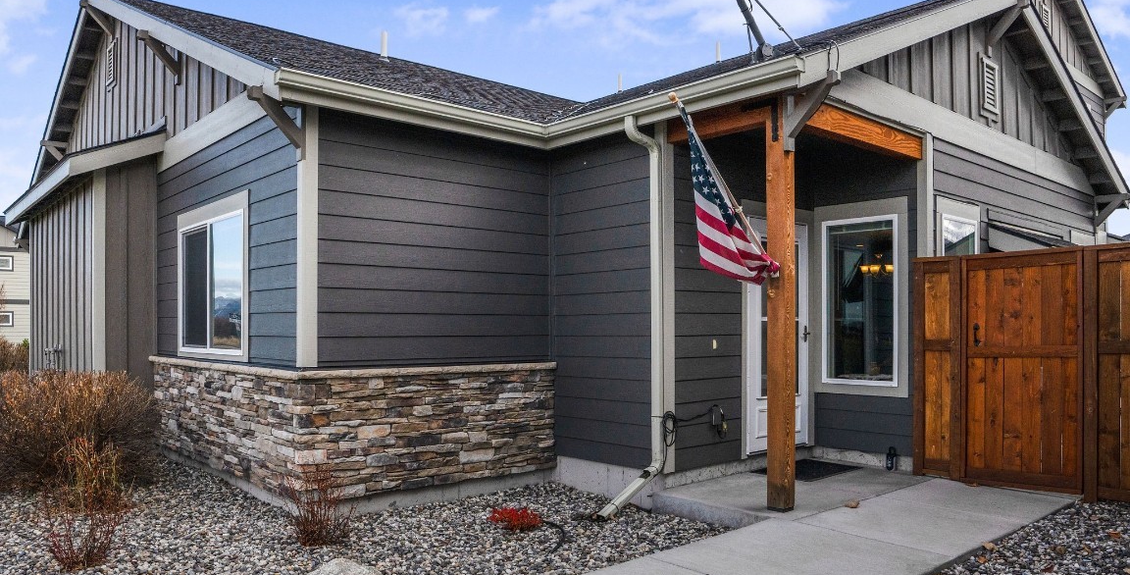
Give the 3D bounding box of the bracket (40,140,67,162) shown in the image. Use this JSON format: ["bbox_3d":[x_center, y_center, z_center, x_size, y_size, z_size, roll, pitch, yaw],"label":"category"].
[{"bbox_3d":[-8.126,-2.102,12.000,0.380,0.460,0.100,2,-3,-41],"label":"bracket"}]

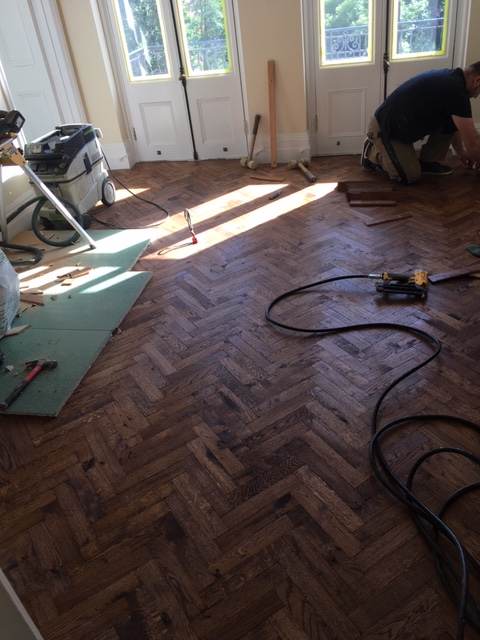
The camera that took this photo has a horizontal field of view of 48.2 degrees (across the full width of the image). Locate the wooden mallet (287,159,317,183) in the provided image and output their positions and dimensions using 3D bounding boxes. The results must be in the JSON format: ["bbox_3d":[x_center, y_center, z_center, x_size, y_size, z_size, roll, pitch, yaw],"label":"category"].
[{"bbox_3d":[0.518,-1.180,4.235,0.138,0.072,0.475,-11,34,-6],"label":"wooden mallet"}]

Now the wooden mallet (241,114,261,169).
[{"bbox_3d":[0.112,-1.494,4.490,0.072,0.438,0.138,-4,27,-37],"label":"wooden mallet"}]

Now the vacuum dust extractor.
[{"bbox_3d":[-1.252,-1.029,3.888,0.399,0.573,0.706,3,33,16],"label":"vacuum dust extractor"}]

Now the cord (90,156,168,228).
[{"bbox_3d":[-0.797,-0.958,3.869,0.645,0.368,0.655,3,33,16],"label":"cord"}]

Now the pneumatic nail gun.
[{"bbox_3d":[0.751,-0.166,2.545,0.276,0.070,0.200,3,33,16],"label":"pneumatic nail gun"}]

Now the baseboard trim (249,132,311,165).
[{"bbox_3d":[0.324,-1.452,4.526,0.522,0.256,0.036,3,33,16],"label":"baseboard trim"}]

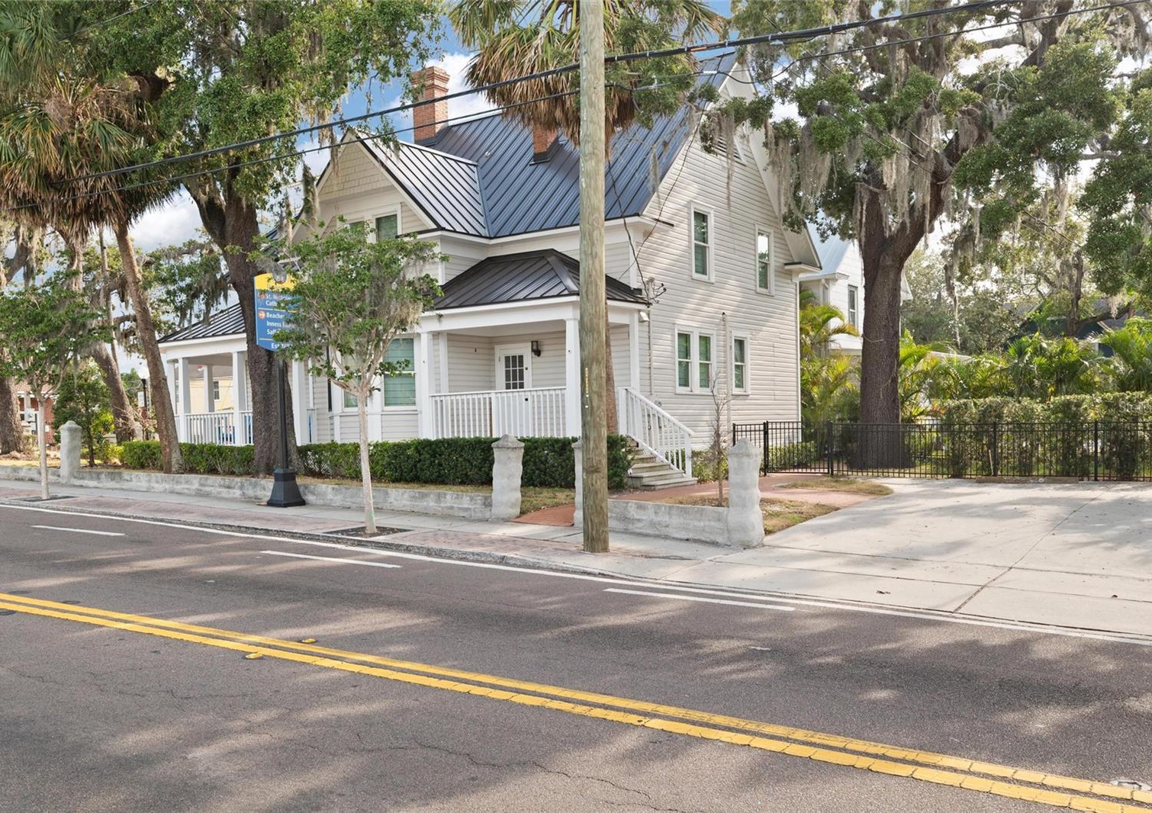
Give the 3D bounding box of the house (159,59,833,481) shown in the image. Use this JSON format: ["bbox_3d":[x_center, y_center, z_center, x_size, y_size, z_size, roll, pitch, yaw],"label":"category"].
[{"bbox_3d":[-2.034,-3.769,25.741,14.400,10.900,11.500,-2,-1,36],"label":"house"}]

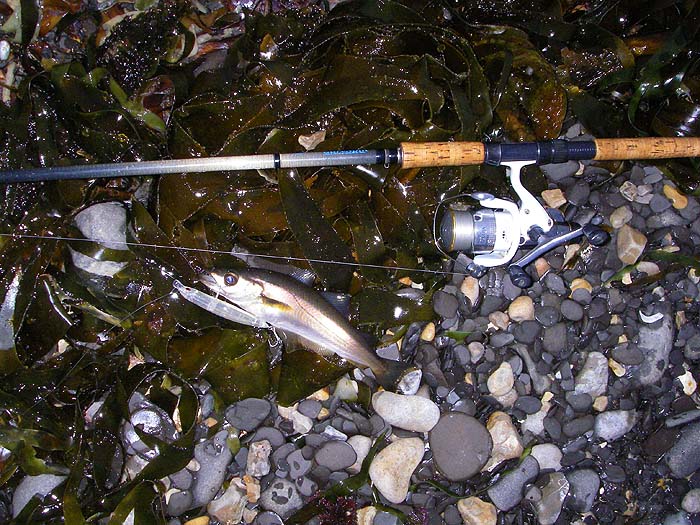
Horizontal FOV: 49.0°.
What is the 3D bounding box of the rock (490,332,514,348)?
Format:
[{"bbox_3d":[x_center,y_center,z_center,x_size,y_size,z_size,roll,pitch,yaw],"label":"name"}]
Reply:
[{"bbox_3d":[0.175,0.089,0.882,0.029,0.010,0.016,-19,74,-6],"label":"rock"}]

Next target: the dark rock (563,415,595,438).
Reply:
[{"bbox_3d":[0.258,0.184,0.868,0.038,0.013,0.020,-22,75,-6],"label":"dark rock"}]

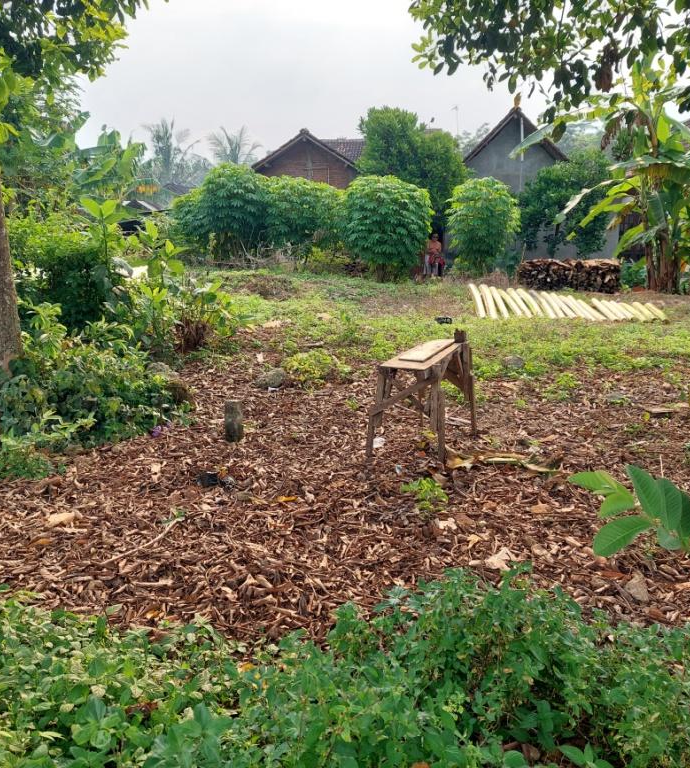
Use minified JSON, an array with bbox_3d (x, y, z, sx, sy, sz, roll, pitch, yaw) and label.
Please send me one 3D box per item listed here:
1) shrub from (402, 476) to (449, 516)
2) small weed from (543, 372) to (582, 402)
[{"bbox_3d":[0.446,0.619,3.980,0.240,0.190,0.220,0,12,0],"label":"shrub"},{"bbox_3d":[1.945,0.022,6.350,0.320,0.200,0.280,0,12,0],"label":"small weed"}]

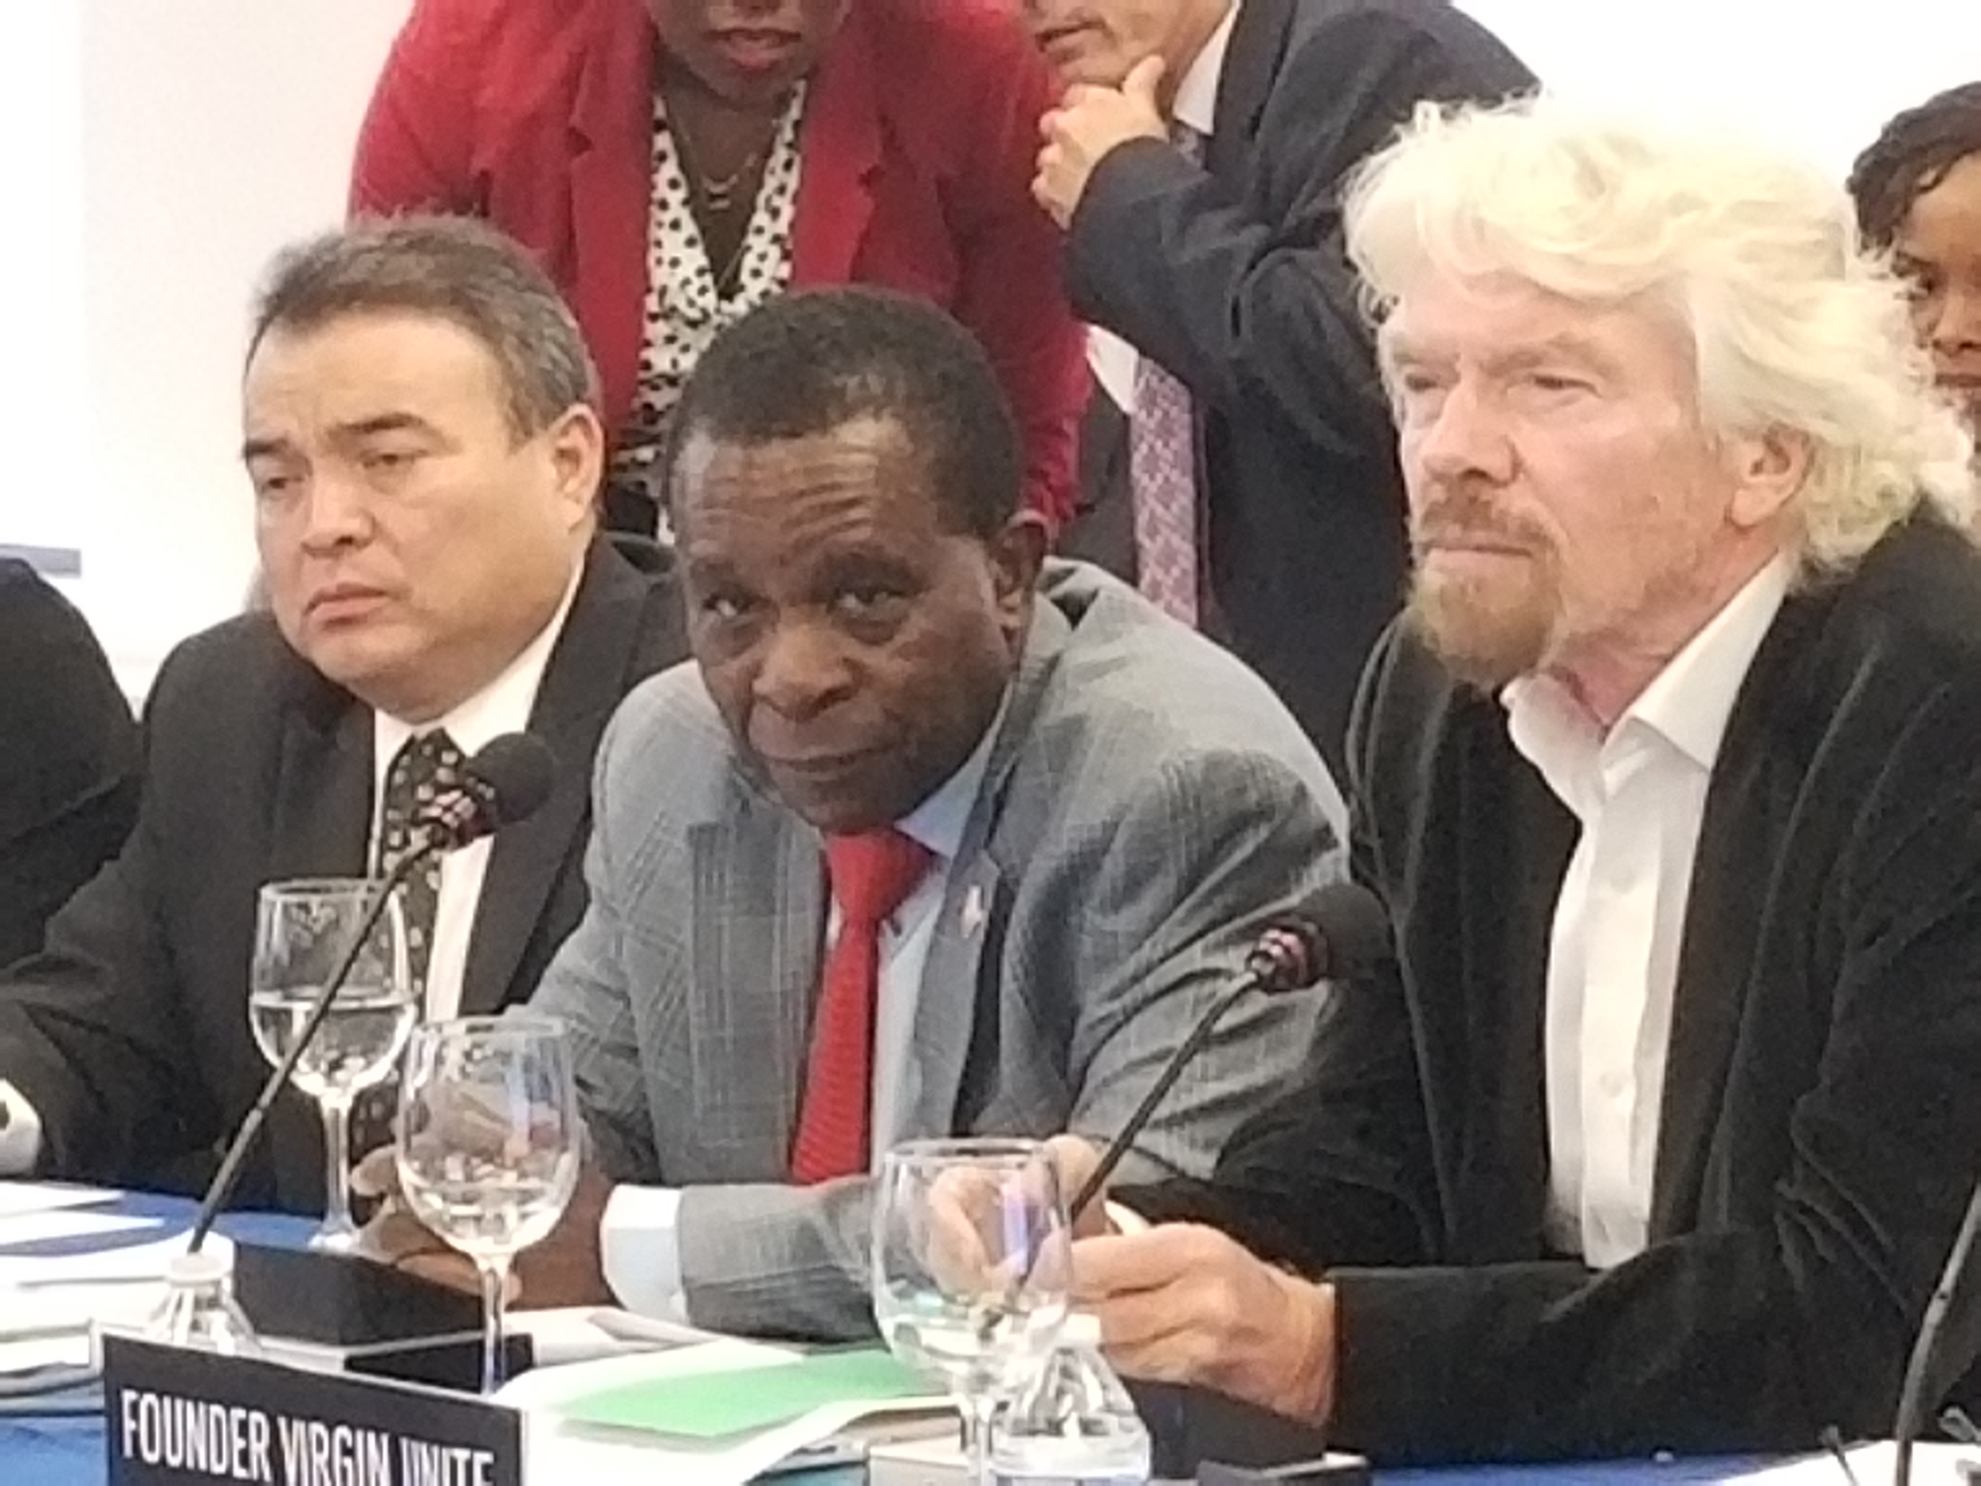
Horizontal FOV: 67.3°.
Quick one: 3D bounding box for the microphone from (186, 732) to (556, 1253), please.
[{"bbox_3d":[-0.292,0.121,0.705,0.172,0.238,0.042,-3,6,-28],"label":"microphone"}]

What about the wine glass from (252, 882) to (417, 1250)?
[{"bbox_3d":[-0.331,0.162,0.750,0.082,0.182,0.082,-1,5,0],"label":"wine glass"}]

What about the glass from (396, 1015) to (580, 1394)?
[{"bbox_3d":[-0.227,0.217,0.675,0.082,0.184,0.082,-1,5,0],"label":"glass"}]

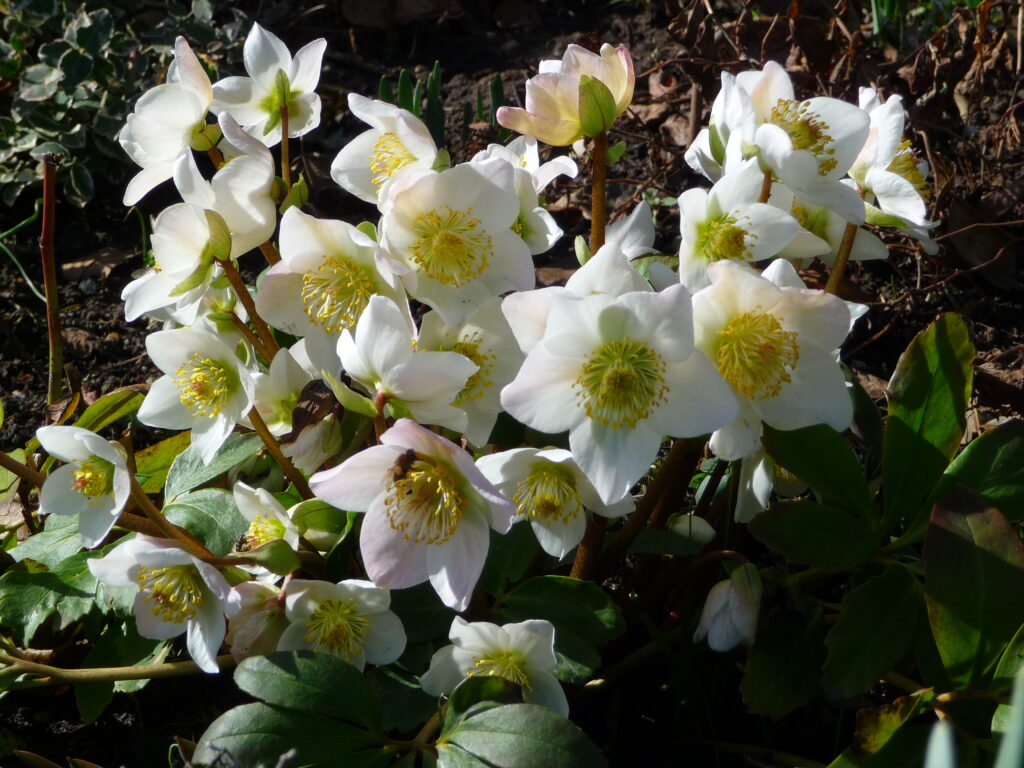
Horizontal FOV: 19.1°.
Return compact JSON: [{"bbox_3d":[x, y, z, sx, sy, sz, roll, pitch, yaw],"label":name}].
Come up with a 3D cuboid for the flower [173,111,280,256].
[{"bbox_3d":[-0.111,-0.076,1.180,0.028,0.053,0.050,10,29,31],"label":"flower"}]

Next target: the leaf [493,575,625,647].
[{"bbox_3d":[0.017,0.082,1.100,0.047,0.010,0.029,4,41,0],"label":"leaf"}]

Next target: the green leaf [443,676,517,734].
[{"bbox_3d":[-0.011,0.114,1.080,0.028,0.012,0.022,-33,45,-19],"label":"green leaf"}]

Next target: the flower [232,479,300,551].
[{"bbox_3d":[-0.088,0.050,1.100,0.022,0.034,0.036,-18,33,-37],"label":"flower"}]

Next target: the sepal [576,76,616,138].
[{"bbox_3d":[0.033,-0.109,1.200,0.017,0.025,0.008,-2,18,-5],"label":"sepal"}]

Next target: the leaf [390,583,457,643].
[{"bbox_3d":[-0.033,0.084,1.130,0.030,0.010,0.032,-29,49,-29],"label":"leaf"}]

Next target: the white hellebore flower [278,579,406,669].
[{"bbox_3d":[-0.062,0.089,1.110,0.046,0.040,0.022,1,6,3],"label":"white hellebore flower"}]

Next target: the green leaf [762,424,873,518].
[{"bbox_3d":[0.115,0.033,1.140,0.048,0.009,0.028,38,60,22],"label":"green leaf"}]

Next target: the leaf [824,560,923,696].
[{"bbox_3d":[0.128,0.088,1.090,0.031,0.010,0.055,25,70,20],"label":"leaf"}]

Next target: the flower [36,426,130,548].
[{"bbox_3d":[-0.158,0.038,1.120,0.039,0.042,0.027,19,22,35],"label":"flower"}]

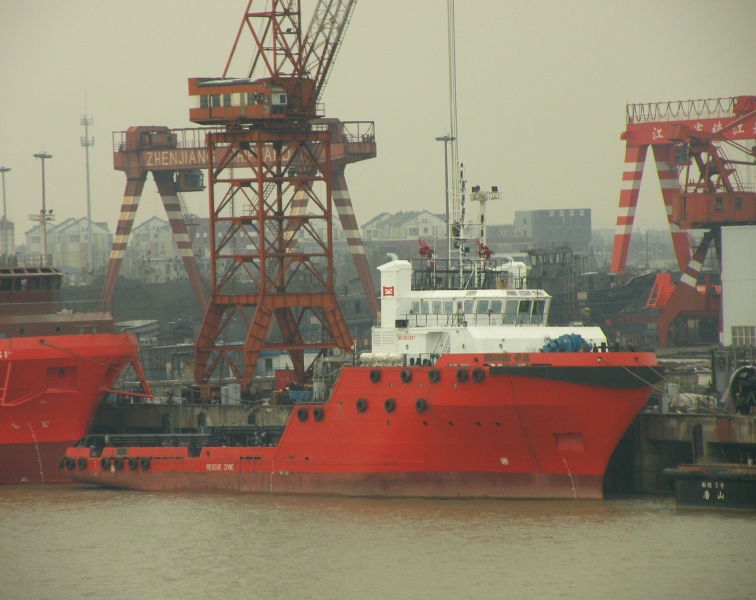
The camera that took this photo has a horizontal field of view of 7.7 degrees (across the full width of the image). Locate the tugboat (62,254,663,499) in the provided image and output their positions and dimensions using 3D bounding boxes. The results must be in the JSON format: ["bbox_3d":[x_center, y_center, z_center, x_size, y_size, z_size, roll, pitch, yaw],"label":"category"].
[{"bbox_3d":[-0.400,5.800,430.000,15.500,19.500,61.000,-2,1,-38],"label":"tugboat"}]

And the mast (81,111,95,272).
[{"bbox_3d":[-65.800,-19.300,1280.000,3.000,47.500,3.000,-1,0,0],"label":"mast"}]

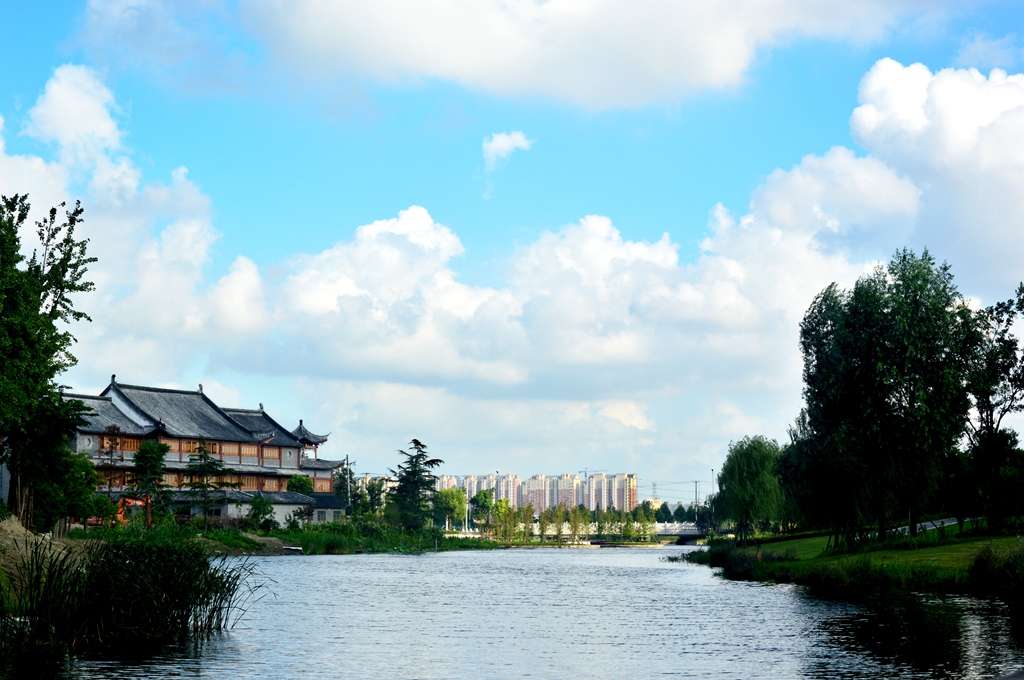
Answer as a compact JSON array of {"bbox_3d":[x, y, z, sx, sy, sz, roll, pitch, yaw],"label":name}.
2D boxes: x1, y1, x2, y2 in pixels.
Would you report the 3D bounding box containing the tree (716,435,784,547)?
[{"bbox_3d":[16.917,10.675,135.000,4.800,7.950,4.800,0,-6,0],"label":"tree"}]

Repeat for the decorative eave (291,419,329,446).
[{"bbox_3d":[-23.609,10.449,215.000,4.400,3.100,4.400,-4,-7,32],"label":"decorative eave"}]

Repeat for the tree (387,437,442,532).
[{"bbox_3d":[-9.887,14.958,195.000,5.500,9.600,5.400,0,-6,0],"label":"tree"}]

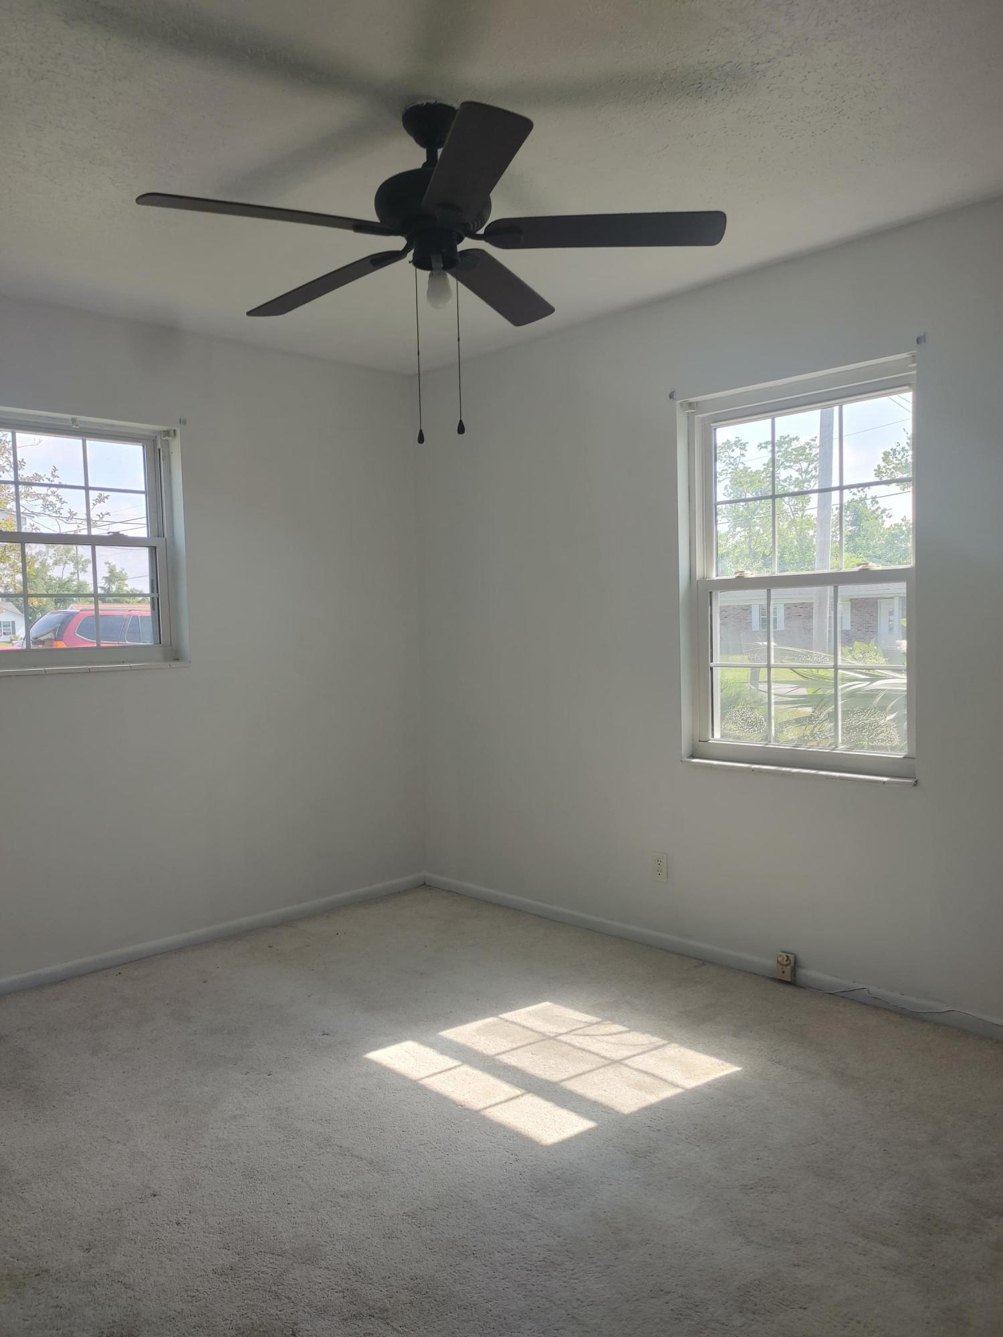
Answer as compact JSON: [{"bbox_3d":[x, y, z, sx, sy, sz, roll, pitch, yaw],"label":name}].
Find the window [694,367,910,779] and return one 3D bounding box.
[{"bbox_3d":[1.040,-0.319,3.450,0.090,1.315,0.881,-4,3,-43],"label":"window"}]

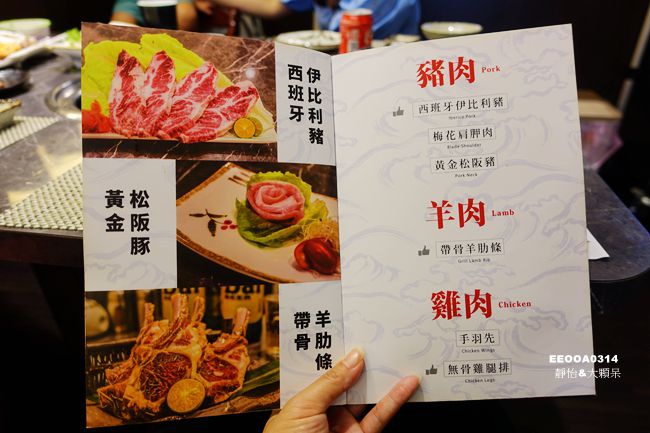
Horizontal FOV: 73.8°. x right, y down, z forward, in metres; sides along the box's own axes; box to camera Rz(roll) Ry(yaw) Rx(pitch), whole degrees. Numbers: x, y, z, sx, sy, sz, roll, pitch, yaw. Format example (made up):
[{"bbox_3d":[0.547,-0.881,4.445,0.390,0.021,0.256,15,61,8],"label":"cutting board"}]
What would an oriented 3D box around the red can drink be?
[{"bbox_3d":[0.065,-0.366,0.908,0.066,0.118,0.066,0,34,0],"label":"red can drink"}]

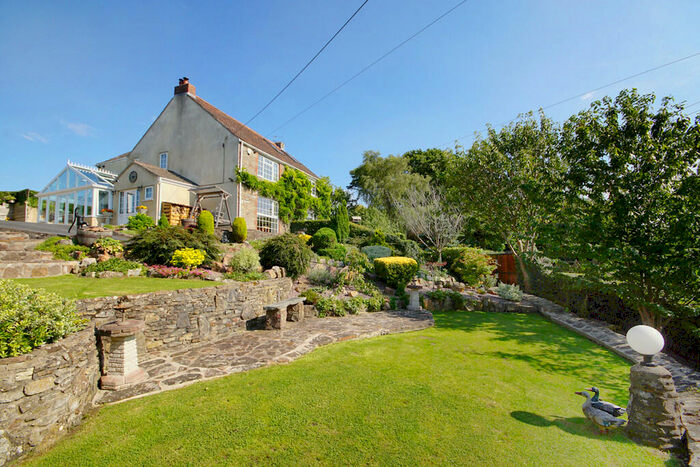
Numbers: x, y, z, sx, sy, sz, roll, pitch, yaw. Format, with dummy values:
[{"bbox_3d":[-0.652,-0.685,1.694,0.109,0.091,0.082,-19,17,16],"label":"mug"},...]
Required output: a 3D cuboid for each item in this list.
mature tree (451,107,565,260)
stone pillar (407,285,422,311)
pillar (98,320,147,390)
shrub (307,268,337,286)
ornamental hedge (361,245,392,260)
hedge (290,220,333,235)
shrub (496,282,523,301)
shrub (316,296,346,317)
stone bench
[{"bbox_3d":[5.597,-1.342,10.300,3.700,5.500,3.500,1,-1,-6],"label":"mature tree"},{"bbox_3d":[1.658,1.646,7.500,0.400,0.650,0.400,1,-1,-6],"label":"stone pillar"},{"bbox_3d":[-2.958,1.560,3.820,0.473,0.723,0.473,0,-5,0],"label":"pillar"},{"bbox_3d":[-0.850,1.312,8.700,0.880,0.540,0.750,-1,-4,0],"label":"shrub"},{"bbox_3d":[0.963,0.727,10.600,1.120,0.680,1.000,1,-1,-3],"label":"ornamental hedge"},{"bbox_3d":[-2.138,-0.278,16.200,2.600,0.950,0.900,-1,-5,14],"label":"hedge"},{"bbox_3d":[4.854,1.757,8.850,0.706,0.563,0.706,0,-5,0],"label":"shrub"},{"bbox_3d":[-0.508,1.902,7.600,0.820,0.520,0.620,-1,-4,0],"label":"shrub"},{"bbox_3d":[-1.436,1.811,6.650,0.380,0.470,1.280,-2,-4,14],"label":"stone bench"}]

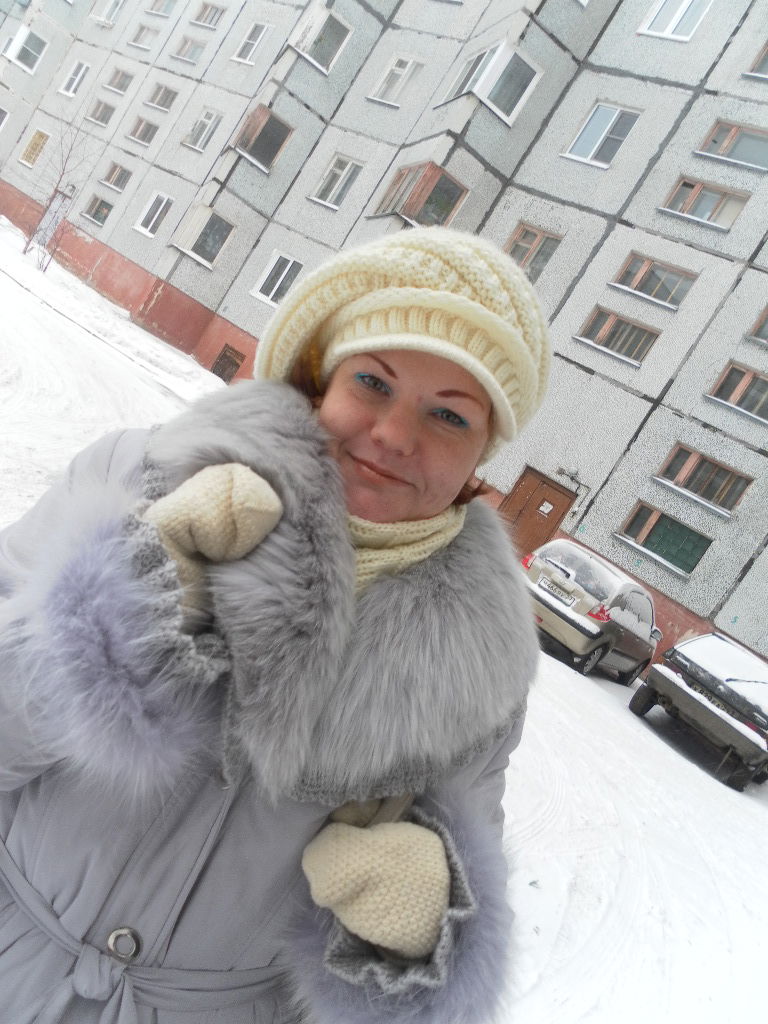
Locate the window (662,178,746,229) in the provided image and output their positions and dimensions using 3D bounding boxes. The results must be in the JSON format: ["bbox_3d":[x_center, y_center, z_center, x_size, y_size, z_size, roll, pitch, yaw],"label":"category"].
[{"bbox_3d":[5.914,-5.694,15.225,1.434,0.731,0.180,36,7,36],"label":"window"}]

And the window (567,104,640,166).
[{"bbox_3d":[4.586,-7.936,17.436,1.092,1.292,0.160,36,6,36],"label":"window"}]

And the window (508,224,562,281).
[{"bbox_3d":[3.001,-5.334,17.327,1.102,1.206,0.150,36,6,36],"label":"window"}]

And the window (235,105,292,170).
[{"bbox_3d":[-3.082,-9.661,21.410,1.022,1.250,0.150,30,6,-24],"label":"window"}]

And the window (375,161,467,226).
[{"bbox_3d":[0.790,-7.002,18.969,1.155,1.323,2.100,30,6,-25],"label":"window"}]

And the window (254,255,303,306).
[{"bbox_3d":[-2.709,-5.925,21.023,1.196,1.282,0.180,36,7,36],"label":"window"}]

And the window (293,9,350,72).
[{"bbox_3d":[-1.544,-11.899,20.838,1.059,1.262,0.180,30,6,-24],"label":"window"}]

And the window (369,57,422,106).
[{"bbox_3d":[0.324,-10.620,20.459,1.098,1.160,0.180,36,7,36],"label":"window"}]

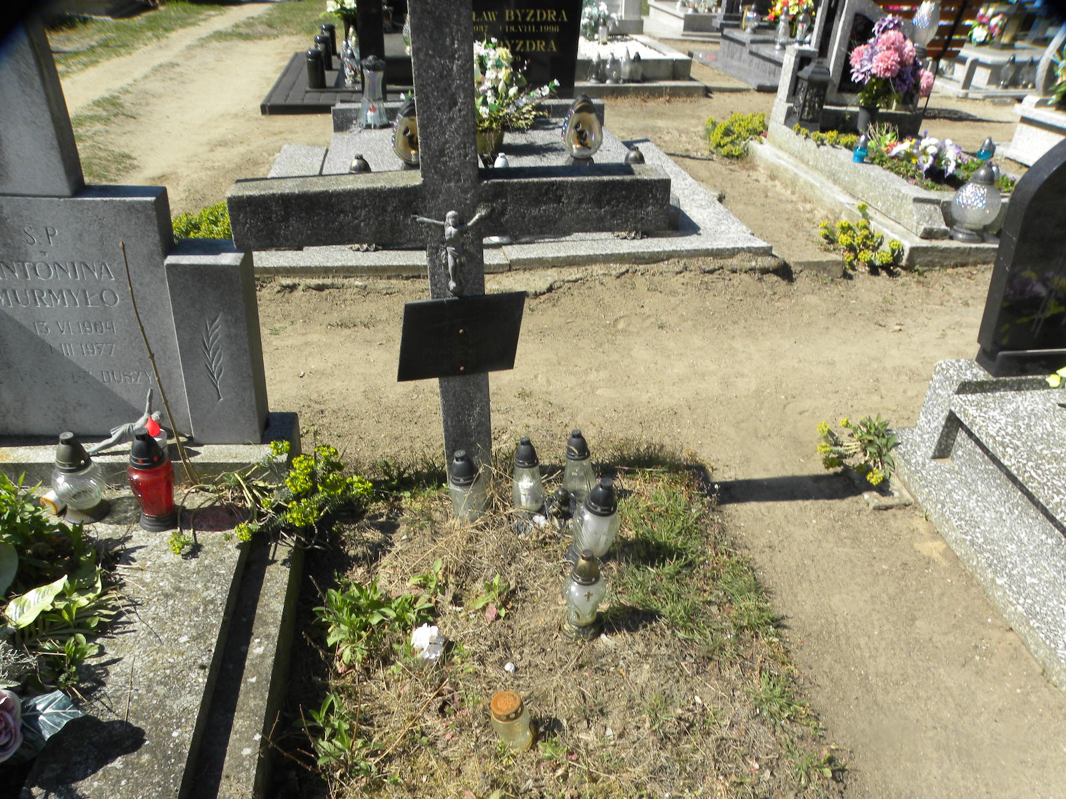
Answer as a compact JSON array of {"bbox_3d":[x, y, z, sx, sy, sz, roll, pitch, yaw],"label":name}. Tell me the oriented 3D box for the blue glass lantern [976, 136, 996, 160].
[{"bbox_3d":[2.713,-1.490,4.800,0.088,0.165,0.088,-3,31,-8],"label":"blue glass lantern"}]

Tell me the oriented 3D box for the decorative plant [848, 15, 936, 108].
[{"bbox_3d":[2.373,-2.235,5.300,0.500,0.530,0.420,-3,31,-8],"label":"decorative plant"}]

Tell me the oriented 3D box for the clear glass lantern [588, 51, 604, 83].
[{"bbox_3d":[0.592,-3.109,7.496,0.130,0.260,0.130,-2,31,-8],"label":"clear glass lantern"}]

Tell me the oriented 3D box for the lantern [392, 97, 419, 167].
[{"bbox_3d":[-0.694,-1.547,4.620,0.220,0.380,0.180,-3,31,-8],"label":"lantern"}]

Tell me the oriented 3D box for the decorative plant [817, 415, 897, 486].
[{"bbox_3d":[0.999,0.138,2.445,0.240,0.170,0.220,-2,31,-8],"label":"decorative plant"}]

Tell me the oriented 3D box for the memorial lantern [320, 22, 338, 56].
[{"bbox_3d":[-2.115,-3.740,8.314,0.148,0.305,0.148,-2,31,-8],"label":"memorial lantern"}]

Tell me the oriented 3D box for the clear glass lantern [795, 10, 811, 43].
[{"bbox_3d":[3.105,-4.287,9.200,0.175,0.400,0.175,-3,31,-8],"label":"clear glass lantern"}]

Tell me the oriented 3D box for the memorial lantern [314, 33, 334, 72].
[{"bbox_3d":[-2.119,-3.509,8.100,0.175,0.340,0.175,-3,31,-8],"label":"memorial lantern"}]

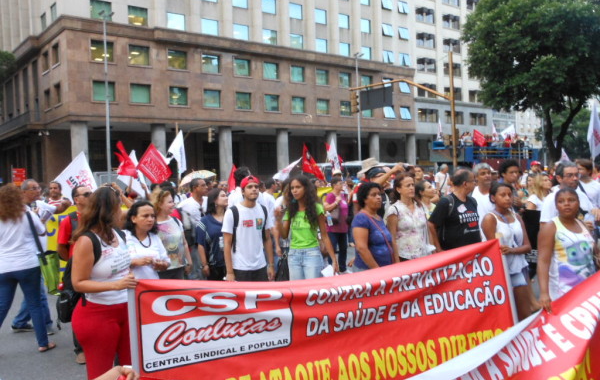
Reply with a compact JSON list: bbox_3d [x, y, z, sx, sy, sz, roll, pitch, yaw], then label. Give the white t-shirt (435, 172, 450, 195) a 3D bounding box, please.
[{"bbox_3d":[4.063,-0.193,16.310,0.480,0.680,0.290,-2,4,-40],"label":"white t-shirt"}]

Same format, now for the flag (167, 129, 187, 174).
[{"bbox_3d":[-3.131,-0.951,14.500,0.520,1.150,0.400,-2,1,-18],"label":"flag"}]

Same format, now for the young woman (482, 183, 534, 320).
[{"bbox_3d":[1.810,0.705,4.966,0.460,1.533,0.320,-2,1,-3],"label":"young woman"}]

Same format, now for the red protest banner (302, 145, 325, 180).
[{"bbox_3d":[0.283,-0.597,11.985,0.500,0.760,0.220,0,3,0],"label":"red protest banner"}]

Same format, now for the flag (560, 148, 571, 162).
[{"bbox_3d":[6.511,-0.747,14.000,0.420,0.600,0.140,-1,1,11],"label":"flag"}]

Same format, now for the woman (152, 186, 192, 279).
[{"bbox_3d":[-1.248,0.770,5.643,0.460,1.580,0.320,-1,3,-28],"label":"woman"}]

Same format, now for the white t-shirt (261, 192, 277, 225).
[{"bbox_3d":[-0.410,0.349,7.325,0.290,0.680,0.480,0,3,-10],"label":"white t-shirt"}]

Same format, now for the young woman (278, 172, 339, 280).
[{"bbox_3d":[0.086,0.693,5.417,0.560,1.642,0.360,-1,1,12],"label":"young woman"}]

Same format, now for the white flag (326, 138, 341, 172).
[{"bbox_3d":[1.083,-1.148,18.500,0.480,1.100,0.350,-2,1,-18],"label":"white flag"}]

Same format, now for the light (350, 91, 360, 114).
[{"bbox_3d":[2.707,-4.283,28.000,0.380,1.050,0.350,-3,2,-38],"label":"light"}]

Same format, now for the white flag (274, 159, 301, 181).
[{"bbox_3d":[-0.271,-0.412,11.493,0.580,0.480,0.220,0,3,0],"label":"white flag"}]

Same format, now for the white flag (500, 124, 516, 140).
[{"bbox_3d":[13.073,-3.678,35.865,1.000,0.950,0.300,0,3,0],"label":"white flag"}]

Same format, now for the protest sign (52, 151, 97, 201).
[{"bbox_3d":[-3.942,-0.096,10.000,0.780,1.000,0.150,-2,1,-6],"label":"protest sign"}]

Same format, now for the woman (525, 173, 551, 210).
[{"bbox_3d":[3.139,0.592,7.414,0.340,1.610,0.460,-1,2,30],"label":"woman"}]

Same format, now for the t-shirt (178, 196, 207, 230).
[{"bbox_3d":[-1.274,0.407,6.750,0.300,0.680,0.460,-1,1,18],"label":"t-shirt"}]

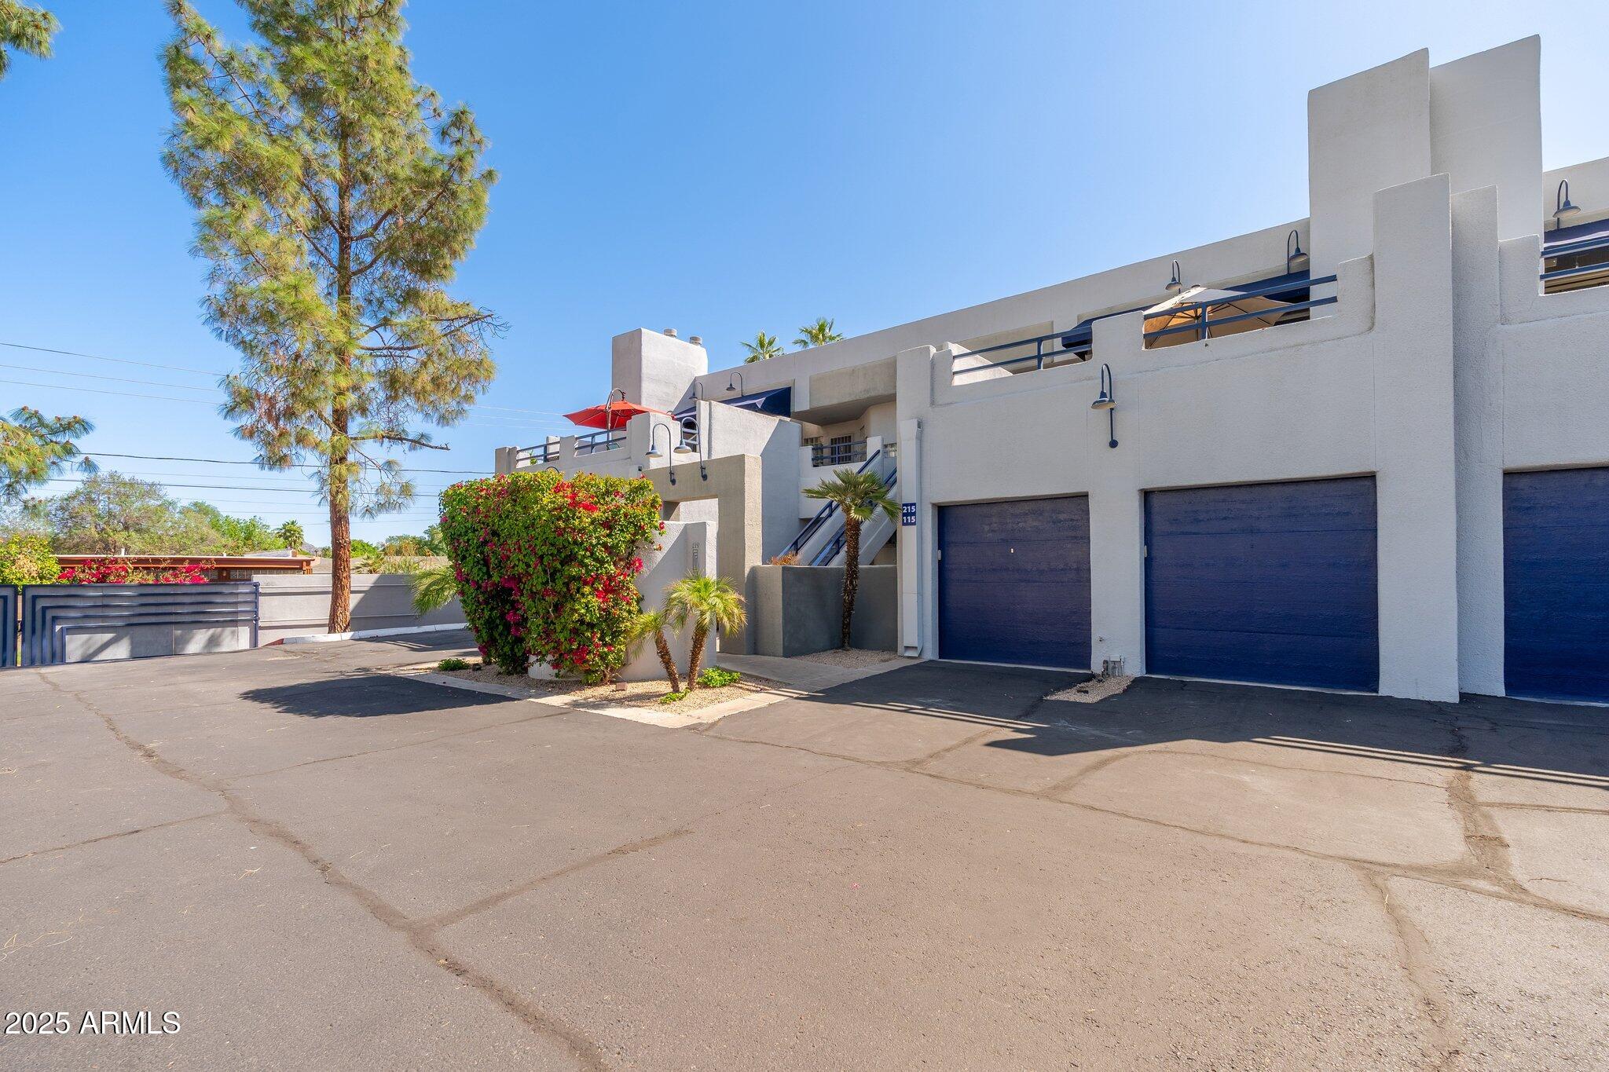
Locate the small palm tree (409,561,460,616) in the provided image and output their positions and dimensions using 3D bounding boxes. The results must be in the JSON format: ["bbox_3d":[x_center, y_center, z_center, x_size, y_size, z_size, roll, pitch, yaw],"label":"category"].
[{"bbox_3d":[-5.240,1.090,10.900,1.450,1.620,1.450,0,-2,0],"label":"small palm tree"}]

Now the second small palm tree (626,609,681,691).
[{"bbox_3d":[-1.740,1.335,8.300,0.680,0.980,0.660,0,-2,0],"label":"second small palm tree"}]

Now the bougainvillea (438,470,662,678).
[{"bbox_3d":[-3.500,0.510,9.900,3.250,2.750,1.750,-2,-3,40],"label":"bougainvillea"}]

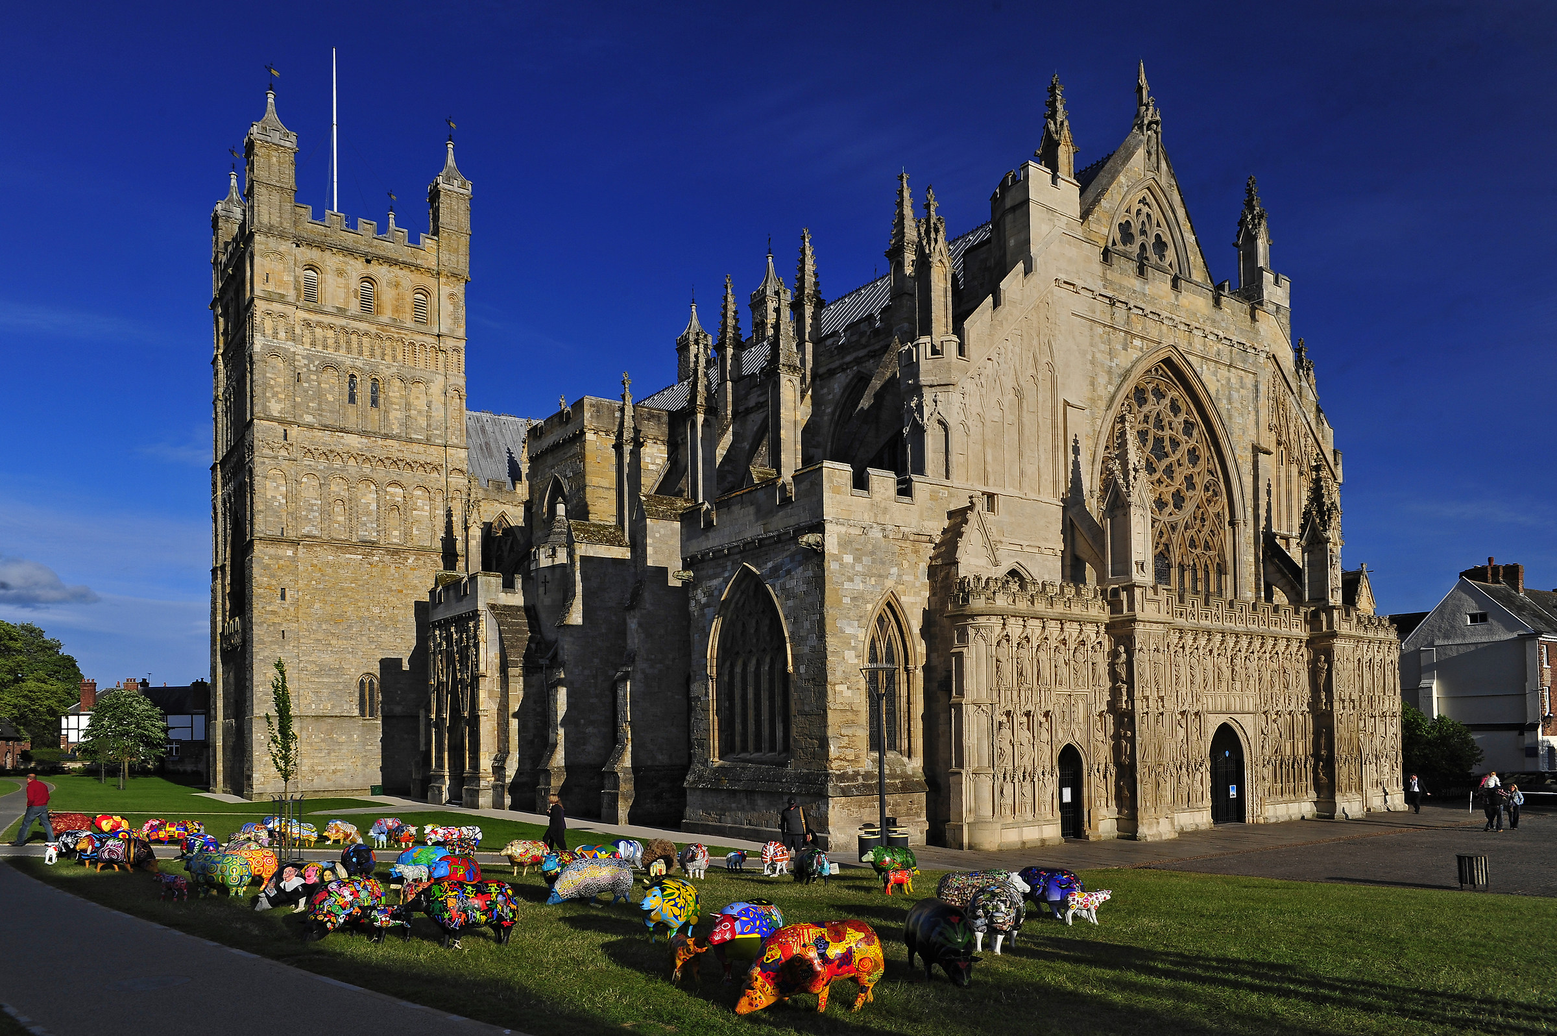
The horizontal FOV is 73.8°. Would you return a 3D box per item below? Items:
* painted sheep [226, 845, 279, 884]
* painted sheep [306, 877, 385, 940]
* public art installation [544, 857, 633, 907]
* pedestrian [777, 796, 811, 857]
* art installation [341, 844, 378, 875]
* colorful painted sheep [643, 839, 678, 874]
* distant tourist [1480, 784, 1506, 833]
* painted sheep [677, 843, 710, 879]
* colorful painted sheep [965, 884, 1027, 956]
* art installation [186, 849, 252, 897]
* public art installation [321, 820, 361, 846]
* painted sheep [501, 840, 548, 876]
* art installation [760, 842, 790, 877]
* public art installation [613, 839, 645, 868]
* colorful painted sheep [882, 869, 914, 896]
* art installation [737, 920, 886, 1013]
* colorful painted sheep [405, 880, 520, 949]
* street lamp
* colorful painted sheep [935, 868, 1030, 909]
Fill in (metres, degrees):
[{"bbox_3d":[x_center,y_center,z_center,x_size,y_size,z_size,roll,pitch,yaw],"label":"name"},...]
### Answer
[{"bbox_3d":[-9.394,6.179,18.200,1.180,0.740,0.480,2,-9,-15],"label":"painted sheep"},{"bbox_3d":[-4.837,4.374,11.600,0.460,0.630,1.020,-5,-9,36],"label":"painted sheep"},{"bbox_3d":[-3.008,5.821,16.600,1.300,0.770,0.530,2,-9,-11],"label":"public art installation"},{"bbox_3d":[0.422,7.806,25.700,0.720,1.770,0.420,-1,-12,-3],"label":"pedestrian"},{"bbox_3d":[-8.430,6.891,20.800,0.580,0.750,1.100,3,-10,-20],"label":"art installation"},{"bbox_3d":[-2.480,7.146,21.800,0.580,0.800,1.100,0,-9,-3],"label":"colorful painted sheep"},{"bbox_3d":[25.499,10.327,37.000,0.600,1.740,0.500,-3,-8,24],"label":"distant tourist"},{"bbox_3d":[-1.818,7.362,22.300,0.550,0.780,1.100,2,-9,-13],"label":"painted sheep"},{"bbox_3d":[2.436,4.462,11.600,0.500,0.740,1.100,-5,-12,19],"label":"colorful painted sheep"},{"bbox_3d":[-8.652,5.498,16.000,1.040,0.680,0.460,1,-7,-8],"label":"art installation"},{"bbox_3d":[-11.565,8.353,27.500,1.050,0.690,0.500,4,-13,-23],"label":"public art installation"},{"bbox_3d":[-5.465,7.316,22.400,1.080,0.780,0.500,5,-10,-27],"label":"painted sheep"},{"bbox_3d":[-0.036,6.678,20.300,0.460,0.630,0.920,-4,-8,30],"label":"art installation"},{"bbox_3d":[-3.184,7.082,21.800,0.980,0.620,0.460,5,-9,-38],"label":"public art installation"},{"bbox_3d":[2.143,6.301,18.000,0.640,0.480,0.220,2,-12,-17],"label":"colorful painted sheep"},{"bbox_3d":[0.253,3.818,8.800,1.250,0.780,0.500,3,-9,-17],"label":"art installation"},{"bbox_3d":[-3.714,4.650,12.200,1.250,0.770,0.520,2,-9,-11],"label":"colorful painted sheep"},{"bbox_3d":[2.752,6.506,27.600,0.970,5.200,0.970,-1,-12,0],"label":"street lamp"},{"bbox_3d":[2.495,4.632,12.700,1.150,0.710,0.460,-1,-7,11],"label":"colorful painted sheep"}]

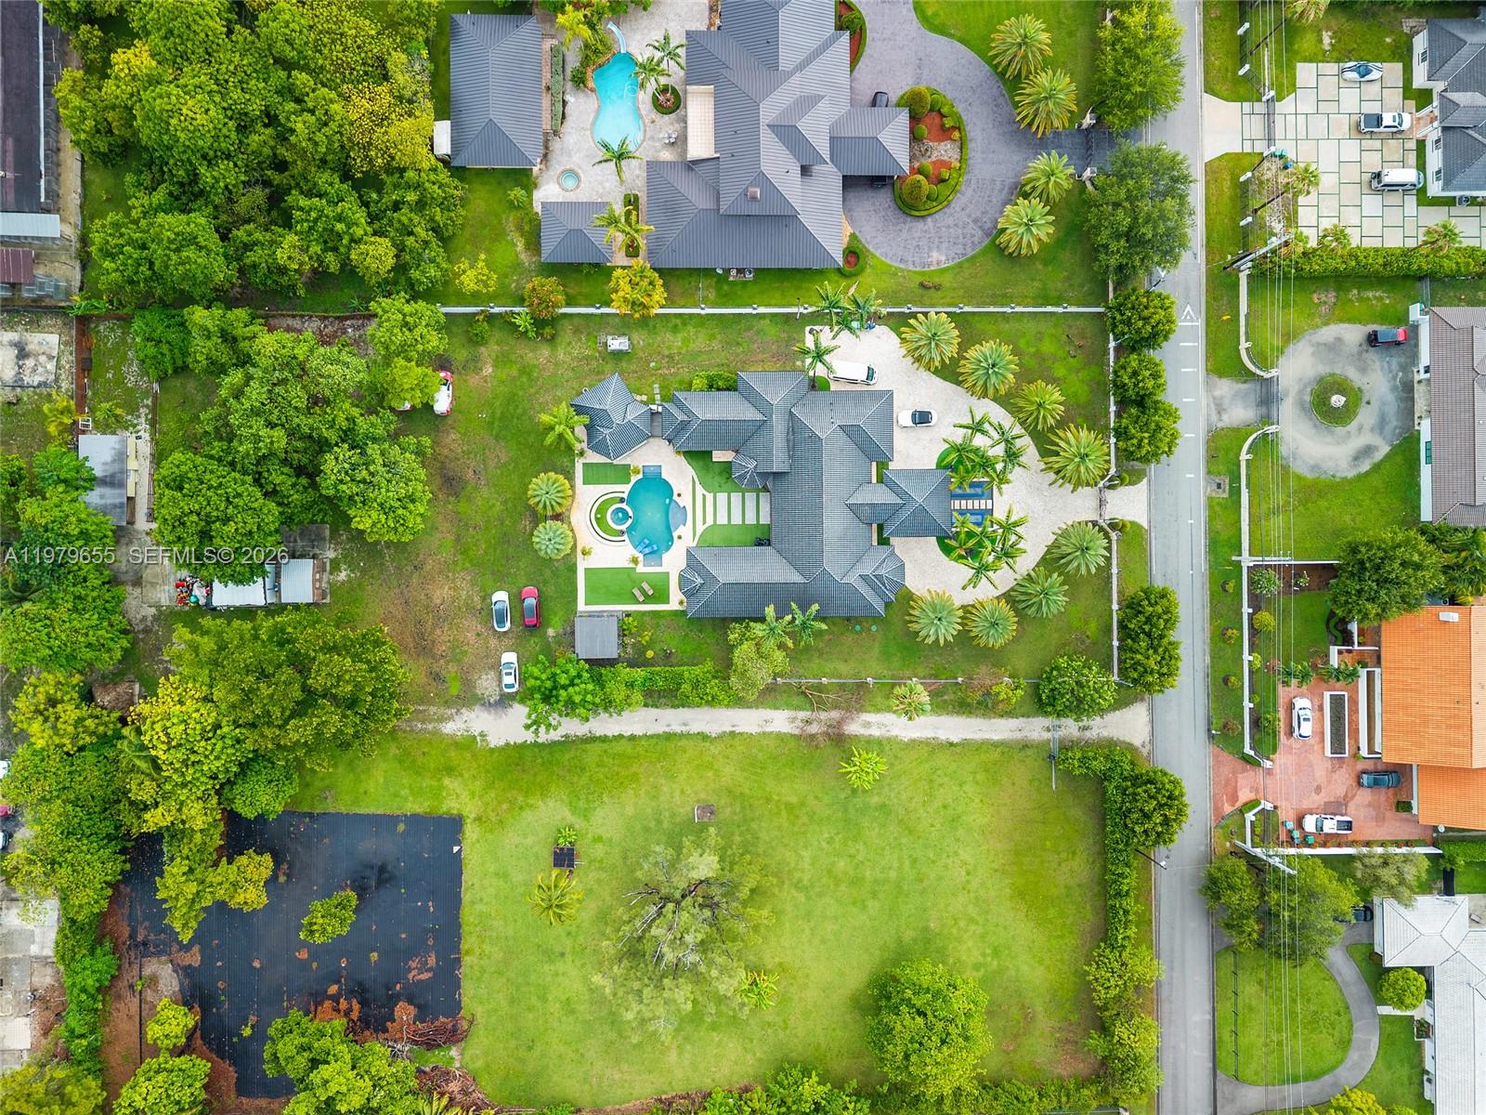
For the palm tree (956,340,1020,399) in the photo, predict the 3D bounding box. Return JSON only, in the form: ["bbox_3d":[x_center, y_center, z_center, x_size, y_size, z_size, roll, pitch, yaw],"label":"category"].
[{"bbox_3d":[27.190,-20.970,115.840,6.740,6.500,6.550,0,90,-2],"label":"palm tree"}]

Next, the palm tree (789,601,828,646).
[{"bbox_3d":[7.060,7.240,114.270,4.380,8.000,4.760,0,90,-2],"label":"palm tree"}]

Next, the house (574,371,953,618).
[{"bbox_3d":[2.331,-6.788,114.562,41.927,7.200,27.559,0,90,-2],"label":"house"}]

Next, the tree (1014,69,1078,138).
[{"bbox_3d":[33.807,-50.673,115.729,7.140,7.200,7.601,0,90,-2],"label":"tree"}]

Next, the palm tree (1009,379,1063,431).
[{"bbox_3d":[32.720,-16.930,116.010,5.910,6.500,5.850,0,90,-2],"label":"palm tree"}]

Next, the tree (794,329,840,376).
[{"bbox_3d":[7.868,-21.923,113.625,4.830,9.500,5.117,0,90,-2],"label":"tree"}]

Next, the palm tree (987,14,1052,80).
[{"bbox_3d":[31.442,-58.072,117.500,7.119,7.000,7.383,0,90,0],"label":"palm tree"}]

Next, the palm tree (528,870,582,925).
[{"bbox_3d":[-20.846,37.737,114.891,5.846,4.800,6.310,0,90,-2],"label":"palm tree"}]

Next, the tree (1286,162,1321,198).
[{"bbox_3d":[60.071,-40.614,114.749,3.783,11.000,3.978,0,90,-2],"label":"tree"}]

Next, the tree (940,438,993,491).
[{"bbox_3d":[24.450,-10.240,114.690,5.860,8.500,5.860,0,90,-2],"label":"tree"}]

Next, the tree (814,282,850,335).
[{"bbox_3d":[9.610,-27.120,114.030,4.050,9.000,5.820,0,90,-2],"label":"tree"}]

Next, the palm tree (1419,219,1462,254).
[{"bbox_3d":[76.268,-35.050,115.918,4.384,9.800,3.794,0,90,-2],"label":"palm tree"}]

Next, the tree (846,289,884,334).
[{"bbox_3d":[13.665,-27.590,117.350,4.295,7.300,5.075,0,90,0],"label":"tree"}]

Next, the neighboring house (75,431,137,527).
[{"bbox_3d":[-69.939,-8.400,113.900,5.163,3.400,9.865,0,90,-2],"label":"neighboring house"}]

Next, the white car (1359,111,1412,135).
[{"bbox_3d":[74.878,-50.659,119.838,5.950,1.900,2.020,0,90,-2],"label":"white car"}]

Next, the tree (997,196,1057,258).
[{"bbox_3d":[31.510,-36.850,116.070,6.660,6.500,6.790,0,90,-2],"label":"tree"}]

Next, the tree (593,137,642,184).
[{"bbox_3d":[-13.197,-41.284,111.649,4.890,12.000,4.928,0,90,-2],"label":"tree"}]

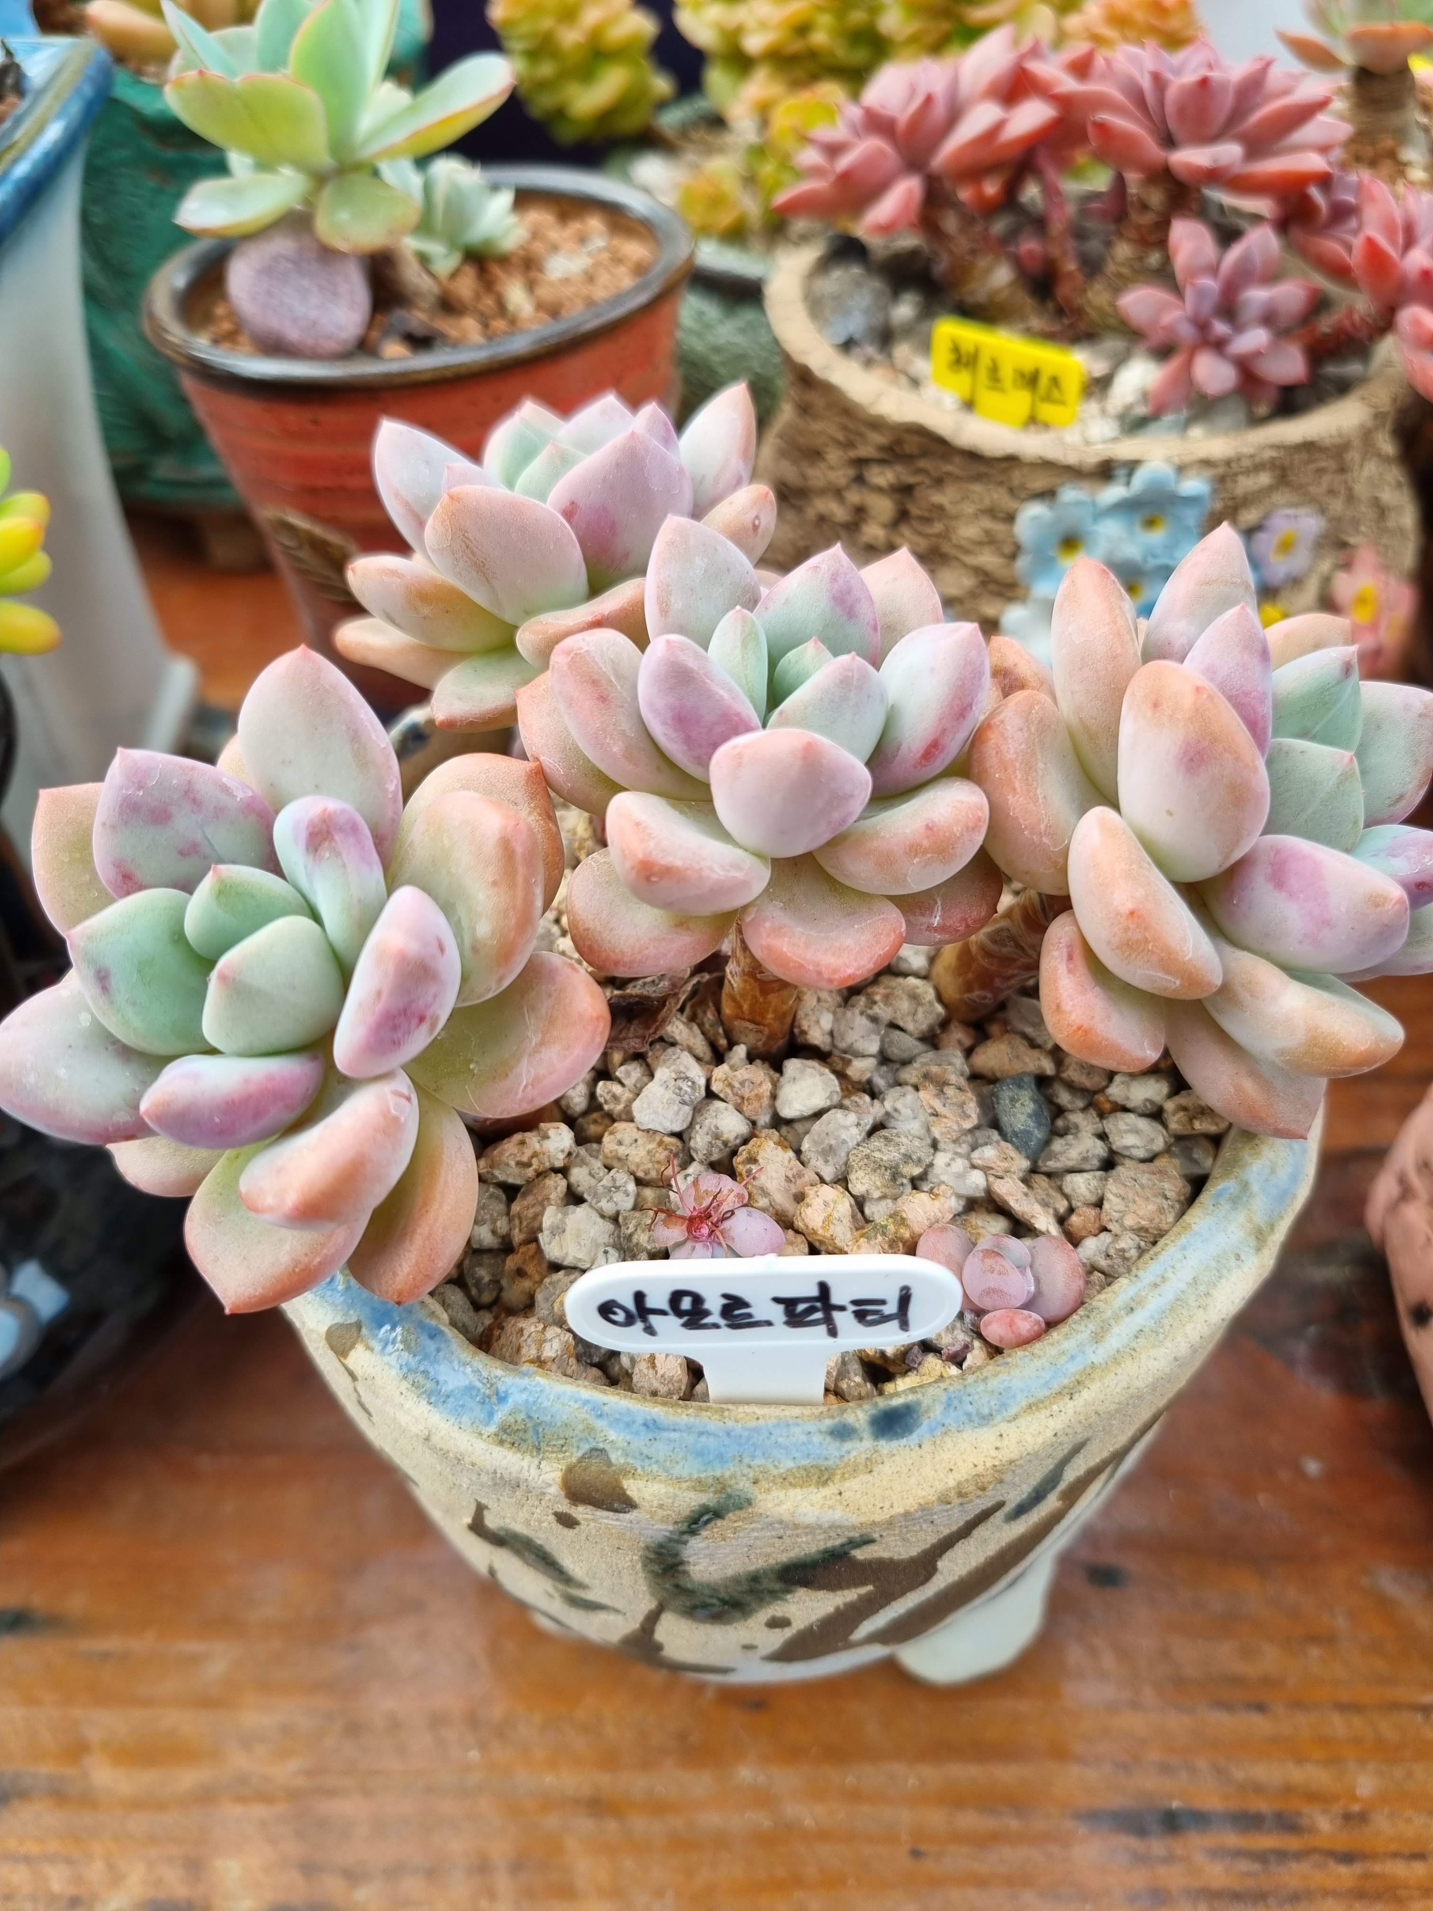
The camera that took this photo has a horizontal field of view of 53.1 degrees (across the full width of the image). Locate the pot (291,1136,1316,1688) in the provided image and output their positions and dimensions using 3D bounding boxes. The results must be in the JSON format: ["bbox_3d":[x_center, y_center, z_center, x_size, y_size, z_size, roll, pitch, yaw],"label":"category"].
[{"bbox_3d":[0.008,0.039,0.228,0.142,0.116,0.142,-2,47,2],"label":"pot"}]

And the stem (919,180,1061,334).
[{"bbox_3d":[0.056,-0.144,0.295,0.026,0.025,0.020,-3,47,0],"label":"stem"}]

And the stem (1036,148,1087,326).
[{"bbox_3d":[0.071,-0.147,0.295,0.009,0.033,0.009,-3,47,0],"label":"stem"}]

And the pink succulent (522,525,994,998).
[{"bbox_3d":[0.005,-0.023,0.161,0.052,0.038,0.049,-3,47,0],"label":"pink succulent"}]

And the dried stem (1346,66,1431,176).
[{"bbox_3d":[0.166,-0.206,0.355,0.015,0.022,0.015,-3,47,0],"label":"dried stem"}]

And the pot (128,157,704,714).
[{"bbox_3d":[-0.071,-0.136,0.395,0.132,0.112,0.132,-2,47,2],"label":"pot"}]

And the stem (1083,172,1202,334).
[{"bbox_3d":[0.087,-0.144,0.295,0.020,0.027,0.018,-3,47,0],"label":"stem"}]

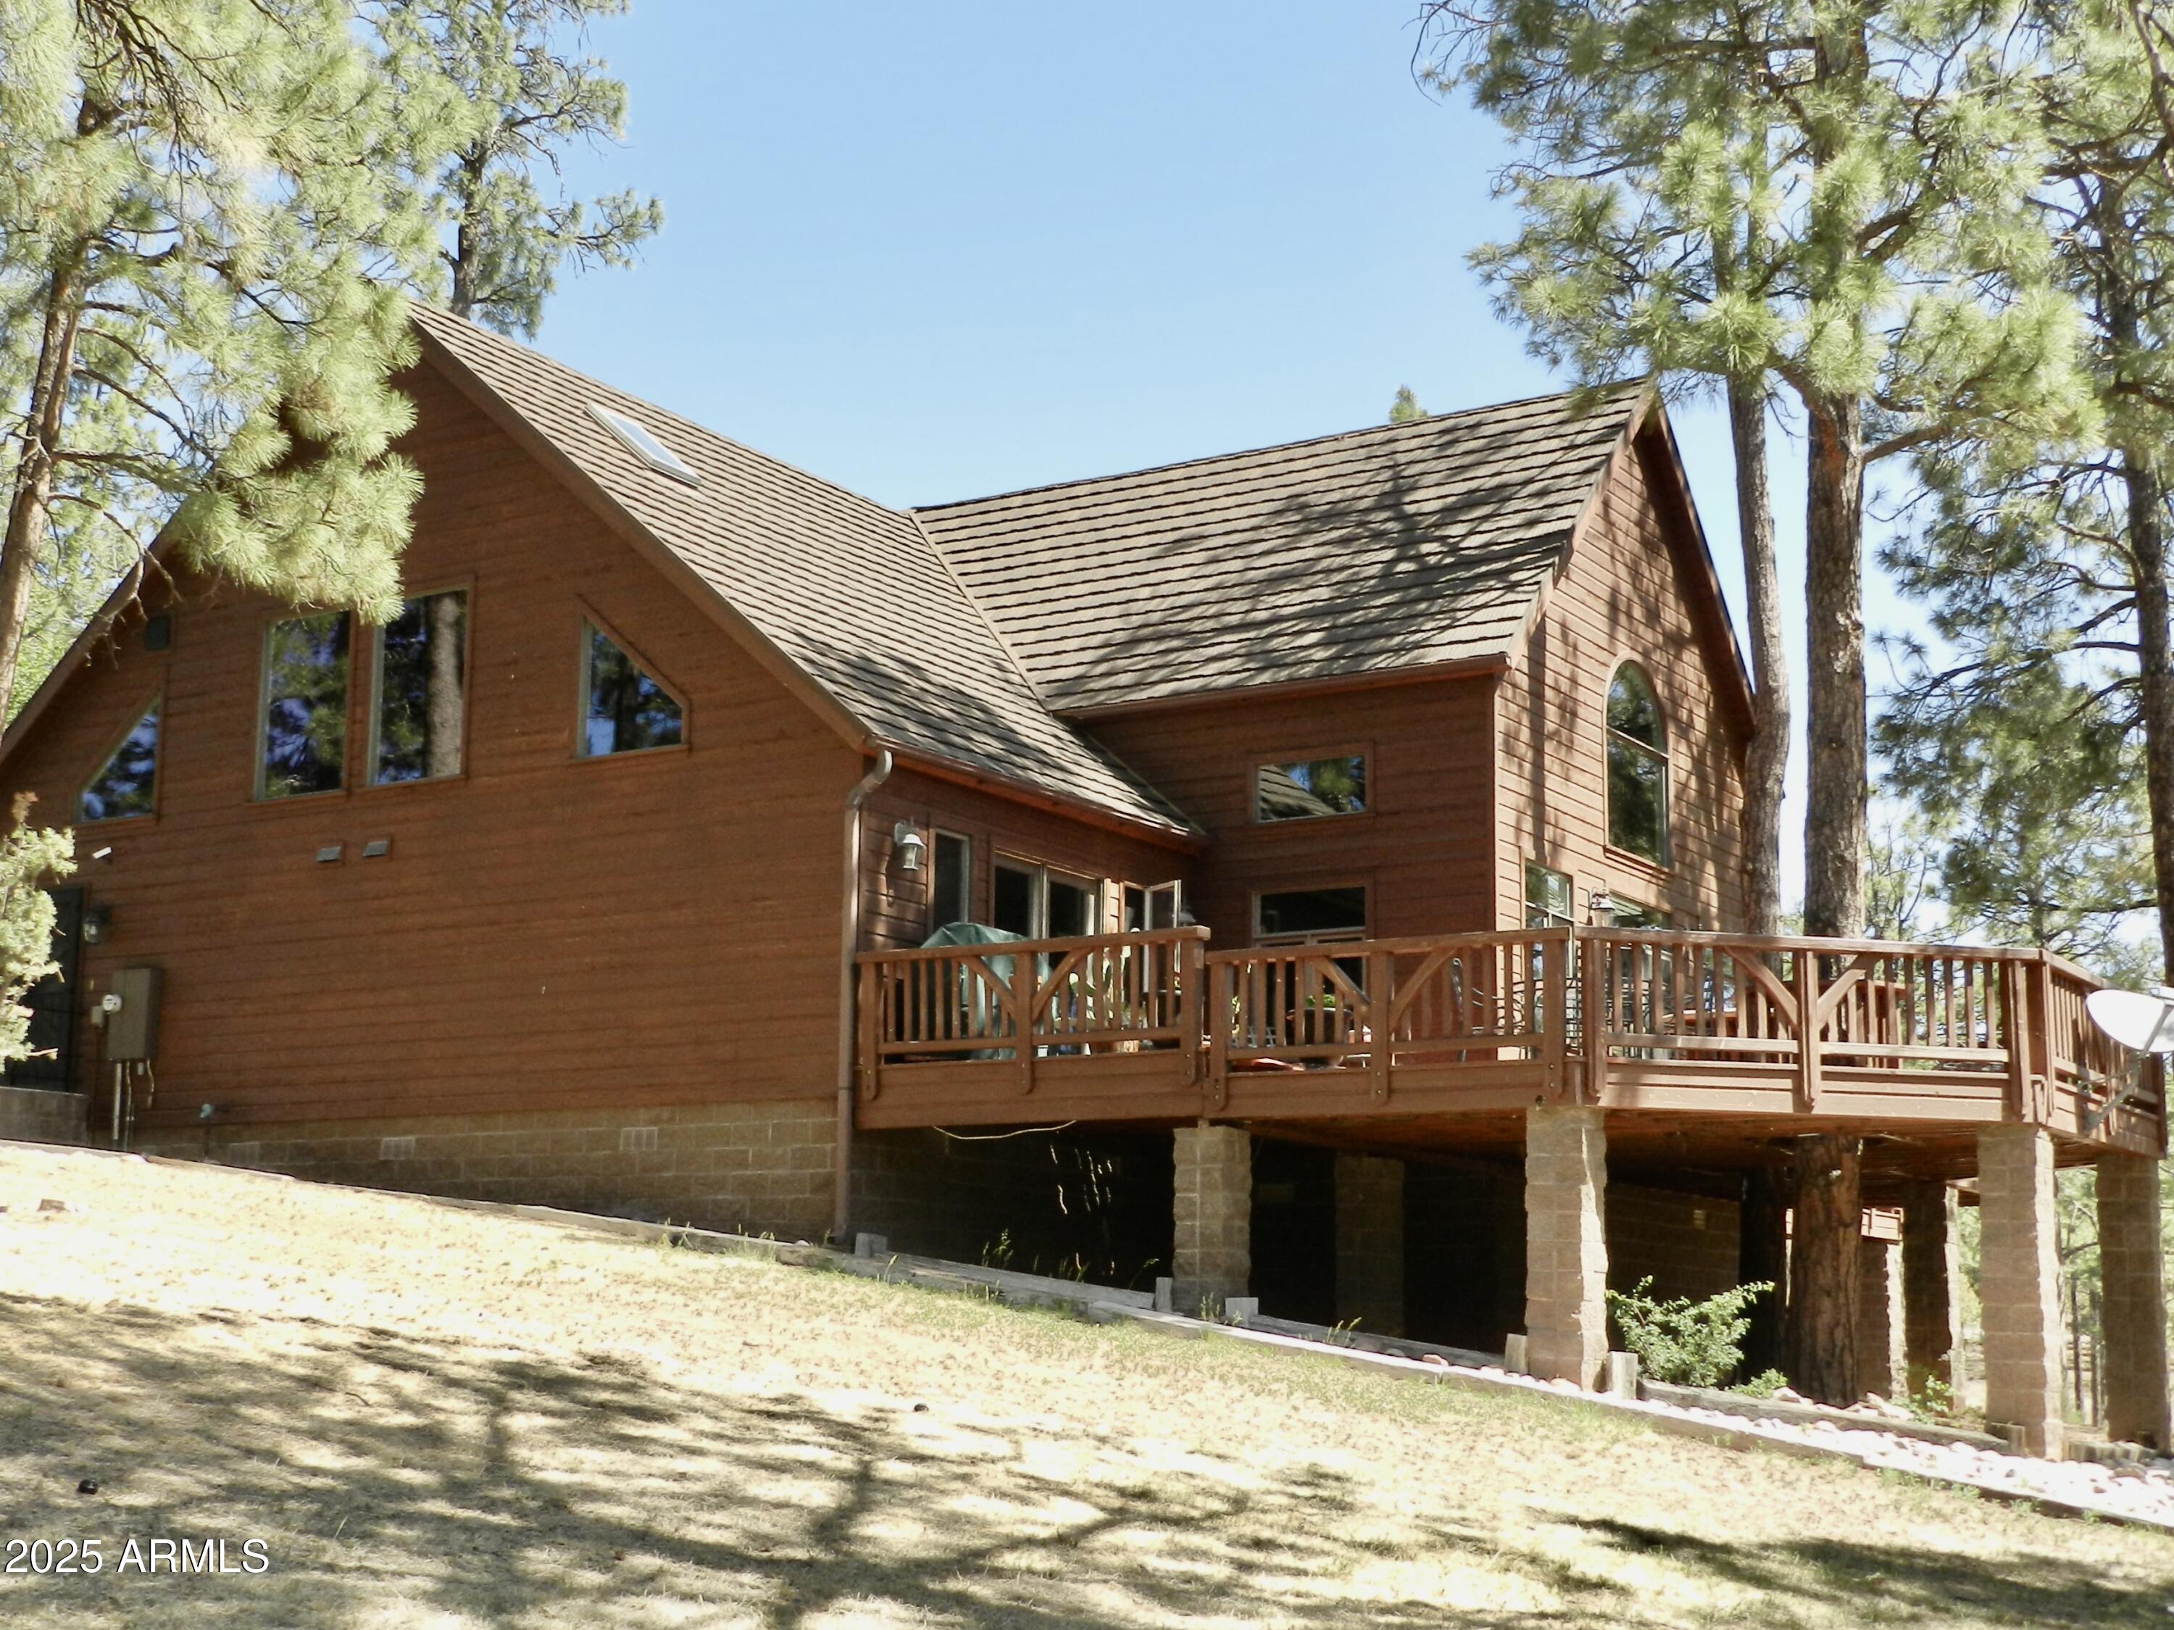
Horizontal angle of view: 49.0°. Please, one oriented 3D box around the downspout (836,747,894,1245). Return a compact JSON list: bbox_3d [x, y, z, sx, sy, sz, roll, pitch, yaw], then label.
[{"bbox_3d":[-1.817,1.426,19.296,0.513,3.985,0.140,-6,-12,30],"label":"downspout"}]

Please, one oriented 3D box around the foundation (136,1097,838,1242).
[{"bbox_3d":[-5.649,3.256,21.438,8.659,1.115,0.220,-6,-12,30],"label":"foundation"}]

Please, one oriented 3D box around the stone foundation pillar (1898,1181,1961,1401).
[{"bbox_3d":[8.173,4.633,23.100,0.420,2.175,0.420,-6,-12,30],"label":"stone foundation pillar"}]

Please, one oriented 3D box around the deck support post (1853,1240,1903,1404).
[{"bbox_3d":[12.109,7.737,36.500,0.540,2.464,0.560,-6,-12,30],"label":"deck support post"}]

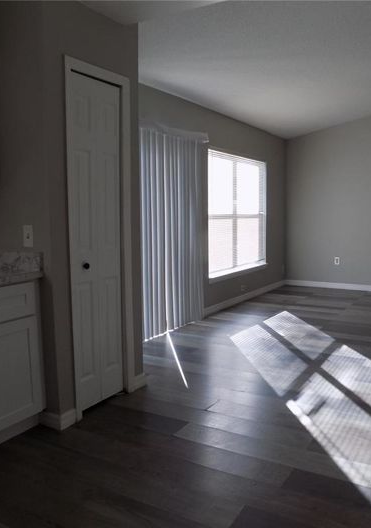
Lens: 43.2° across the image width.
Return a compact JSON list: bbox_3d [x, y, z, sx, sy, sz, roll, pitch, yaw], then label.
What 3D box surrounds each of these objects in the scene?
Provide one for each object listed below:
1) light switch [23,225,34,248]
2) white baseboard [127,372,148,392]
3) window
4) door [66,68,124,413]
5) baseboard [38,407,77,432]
[{"bbox_3d":[-0.892,-0.158,2.675,0.073,0.118,0.009,3,7,31],"label":"light switch"},{"bbox_3d":[-0.340,0.836,3.302,0.022,0.095,0.205,3,7,31],"label":"white baseboard"},{"bbox_3d":[0.697,-0.657,6.261,0.110,1.513,1.834,3,7,31],"label":"window"},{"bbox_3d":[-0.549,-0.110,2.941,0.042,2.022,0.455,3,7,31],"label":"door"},{"bbox_3d":[-0.748,0.898,2.775,0.176,0.094,0.130,3,7,31],"label":"baseboard"}]

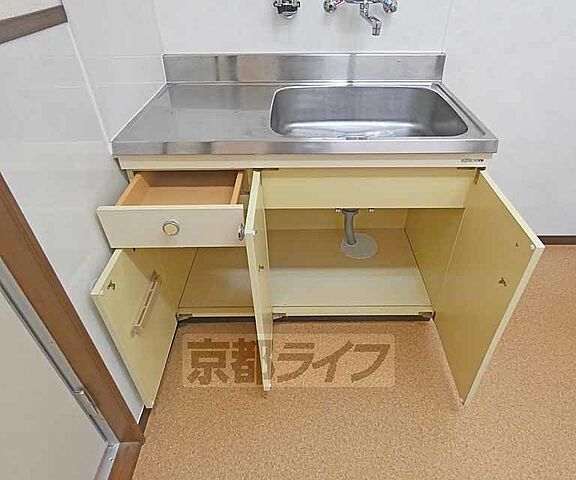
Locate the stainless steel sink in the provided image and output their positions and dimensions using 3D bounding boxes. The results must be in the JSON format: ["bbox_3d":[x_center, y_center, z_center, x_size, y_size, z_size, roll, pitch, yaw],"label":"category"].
[{"bbox_3d":[0.232,-0.363,1.161,0.577,0.156,0.447,0,40,2],"label":"stainless steel sink"}]

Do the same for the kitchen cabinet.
[{"bbox_3d":[0.049,0.001,1.281,1.050,0.750,0.885,0,38,3],"label":"kitchen cabinet"}]

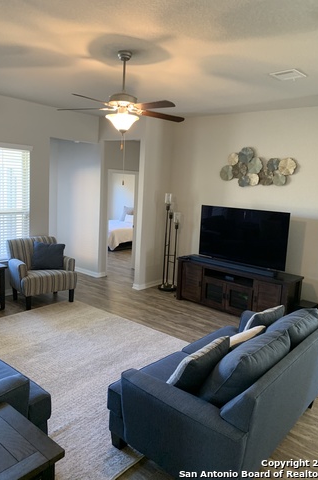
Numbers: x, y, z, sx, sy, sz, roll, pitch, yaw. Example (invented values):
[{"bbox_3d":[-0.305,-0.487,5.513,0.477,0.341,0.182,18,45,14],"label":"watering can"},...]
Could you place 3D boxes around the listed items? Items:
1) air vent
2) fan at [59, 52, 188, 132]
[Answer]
[{"bbox_3d":[1.316,-1.666,3.673,0.270,0.020,0.275,10,12,40],"label":"air vent"},{"bbox_3d":[-0.293,-1.323,3.244,1.260,0.705,1.260,10,12,40],"label":"fan"}]

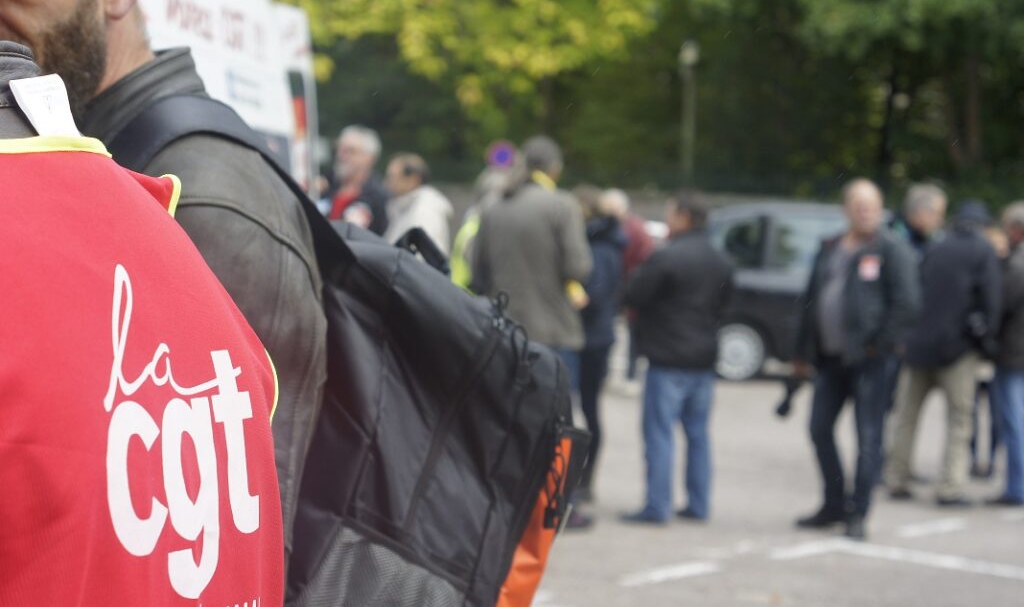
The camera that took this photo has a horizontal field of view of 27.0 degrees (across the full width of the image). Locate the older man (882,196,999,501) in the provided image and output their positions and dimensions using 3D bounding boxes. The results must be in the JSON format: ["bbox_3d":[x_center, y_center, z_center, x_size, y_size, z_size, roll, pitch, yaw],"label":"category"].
[{"bbox_3d":[2.380,0.280,11.800,0.580,1.670,0.480,2,3,30],"label":"older man"}]

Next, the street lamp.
[{"bbox_3d":[2.650,-1.920,32.000,0.320,4.000,0.320,0,3,0],"label":"street lamp"}]

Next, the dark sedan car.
[{"bbox_3d":[3.170,-0.100,18.300,4.200,1.500,1.750,1,3,2],"label":"dark sedan car"}]

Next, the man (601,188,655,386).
[{"bbox_3d":[0.990,-0.150,18.300,0.480,1.690,0.520,1,3,6],"label":"man"}]

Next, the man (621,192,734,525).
[{"bbox_3d":[0.875,0.280,11.300,0.560,1.740,0.450,-2,4,-45],"label":"man"}]

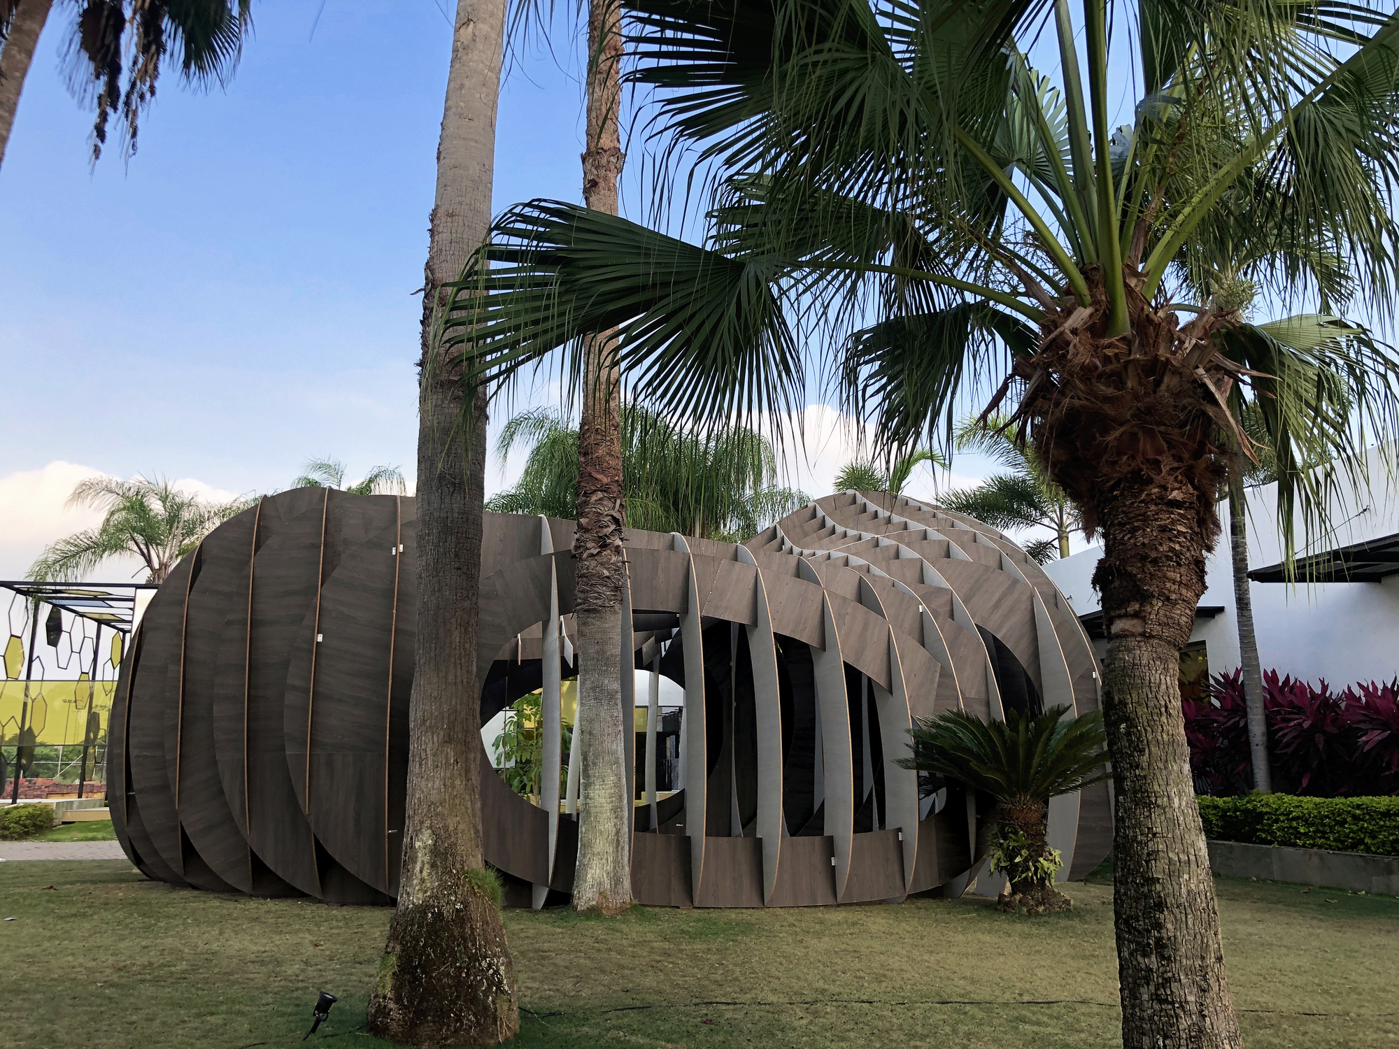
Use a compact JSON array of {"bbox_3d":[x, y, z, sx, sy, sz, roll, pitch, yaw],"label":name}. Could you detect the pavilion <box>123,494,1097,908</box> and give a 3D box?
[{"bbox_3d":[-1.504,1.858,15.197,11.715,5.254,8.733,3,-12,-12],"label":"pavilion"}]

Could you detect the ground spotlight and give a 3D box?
[{"bbox_3d":[-1.927,2.499,5.750,0.165,0.250,0.100,0,-11,0],"label":"ground spotlight"}]

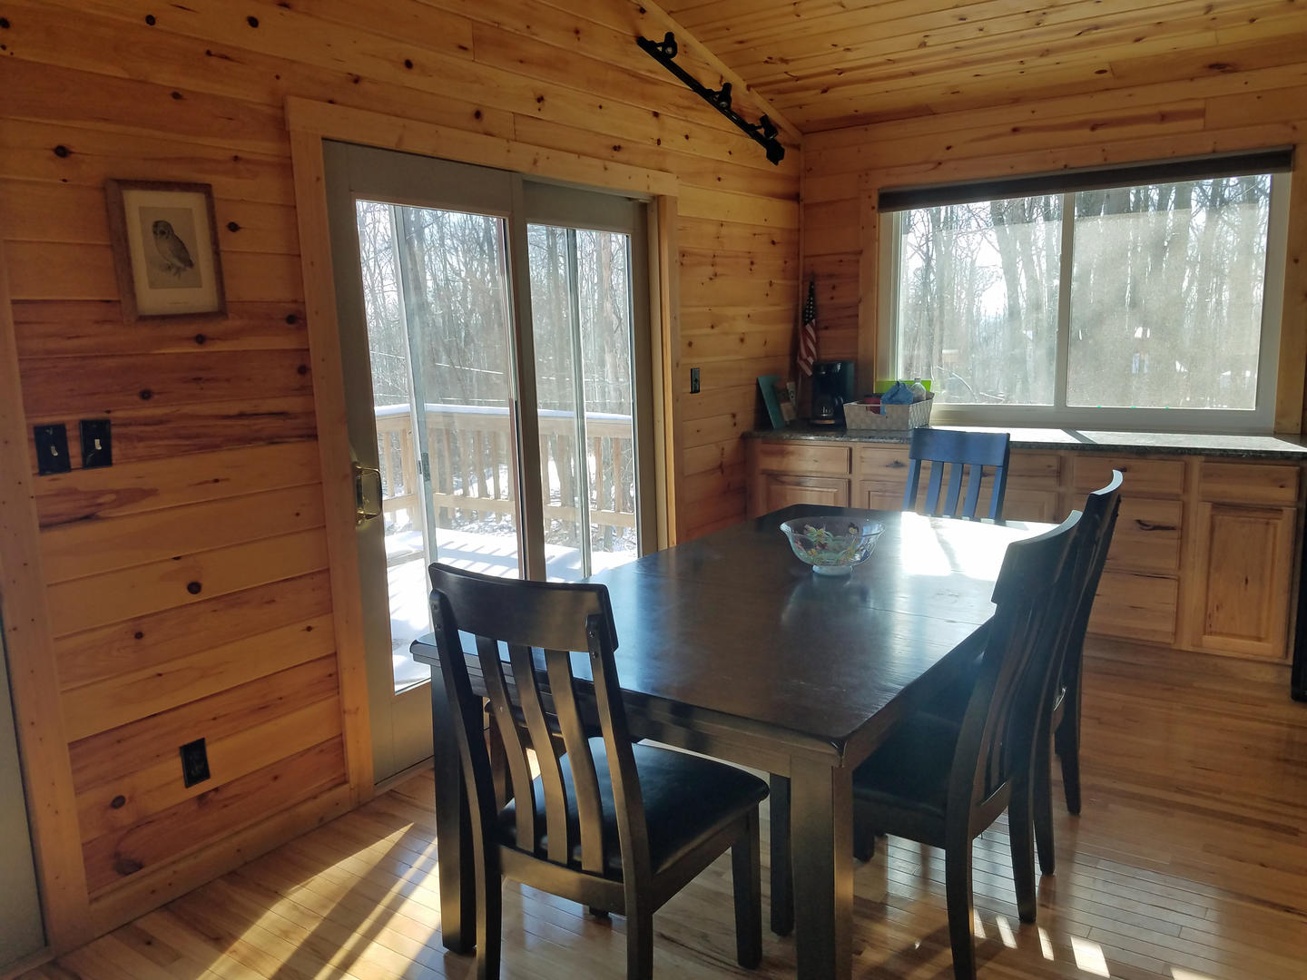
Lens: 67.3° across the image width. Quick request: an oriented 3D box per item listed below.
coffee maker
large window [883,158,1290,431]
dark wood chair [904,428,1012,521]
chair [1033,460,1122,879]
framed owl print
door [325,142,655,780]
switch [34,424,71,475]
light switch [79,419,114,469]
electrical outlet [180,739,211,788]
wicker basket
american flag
[{"bbox_3d":[0.985,-0.526,5.307,0.185,0.336,0.200,5,12,37],"label":"coffee maker"},{"bbox_3d":[1.974,-0.909,4.750,1.810,1.205,0.110,4,11,34],"label":"large window"},{"bbox_3d":[1.062,0.312,3.707,0.465,1.020,0.590,5,12,38],"label":"dark wood chair"},{"bbox_3d":[0.962,0.466,2.777,0.590,1.020,0.465,4,11,34],"label":"chair"},{"bbox_3d":[-1.224,-0.601,2.481,0.030,0.338,0.263,4,11,34],"label":"framed owl print"},{"bbox_3d":[-0.467,-0.163,3.764,0.110,2.000,1.800,4,11,34],"label":"door"},{"bbox_3d":[-1.399,-0.094,2.289,0.020,0.116,0.071,4,11,34],"label":"switch"},{"bbox_3d":[-1.343,-0.110,2.370,0.020,0.116,0.071,4,11,34],"label":"light switch"},{"bbox_3d":[-1.230,0.733,2.638,0.012,0.116,0.071,4,11,34],"label":"electrical outlet"},{"bbox_3d":[1.204,-0.394,5.063,0.360,0.140,0.330,3,10,28],"label":"wicker basket"},{"bbox_3d":[0.840,-0.884,5.365,0.120,0.530,0.090,0,9,14],"label":"american flag"}]

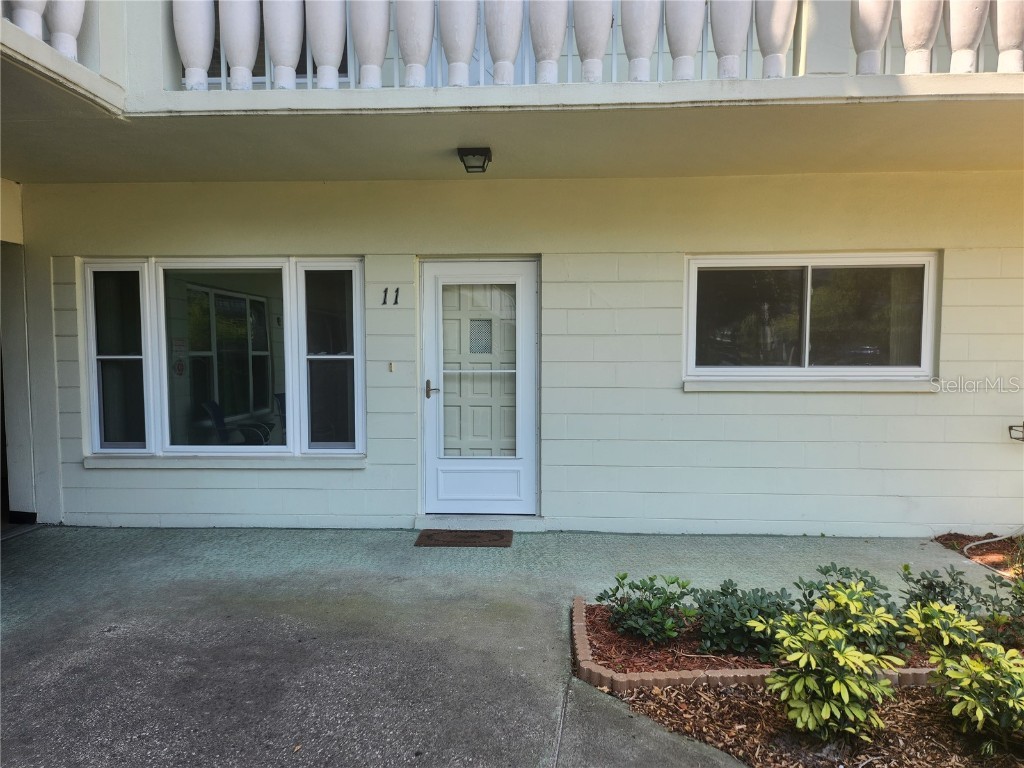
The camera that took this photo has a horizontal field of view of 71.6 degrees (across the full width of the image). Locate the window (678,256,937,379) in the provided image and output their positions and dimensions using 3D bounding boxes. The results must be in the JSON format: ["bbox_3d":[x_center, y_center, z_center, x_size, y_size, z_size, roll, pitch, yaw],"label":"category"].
[{"bbox_3d":[2.268,-0.512,5.456,1.867,0.967,0.110,0,4,3],"label":"window"}]

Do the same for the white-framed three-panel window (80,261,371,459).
[{"bbox_3d":[-2.298,-0.213,5.715,2.264,1.566,0.110,0,4,3],"label":"white-framed three-panel window"}]

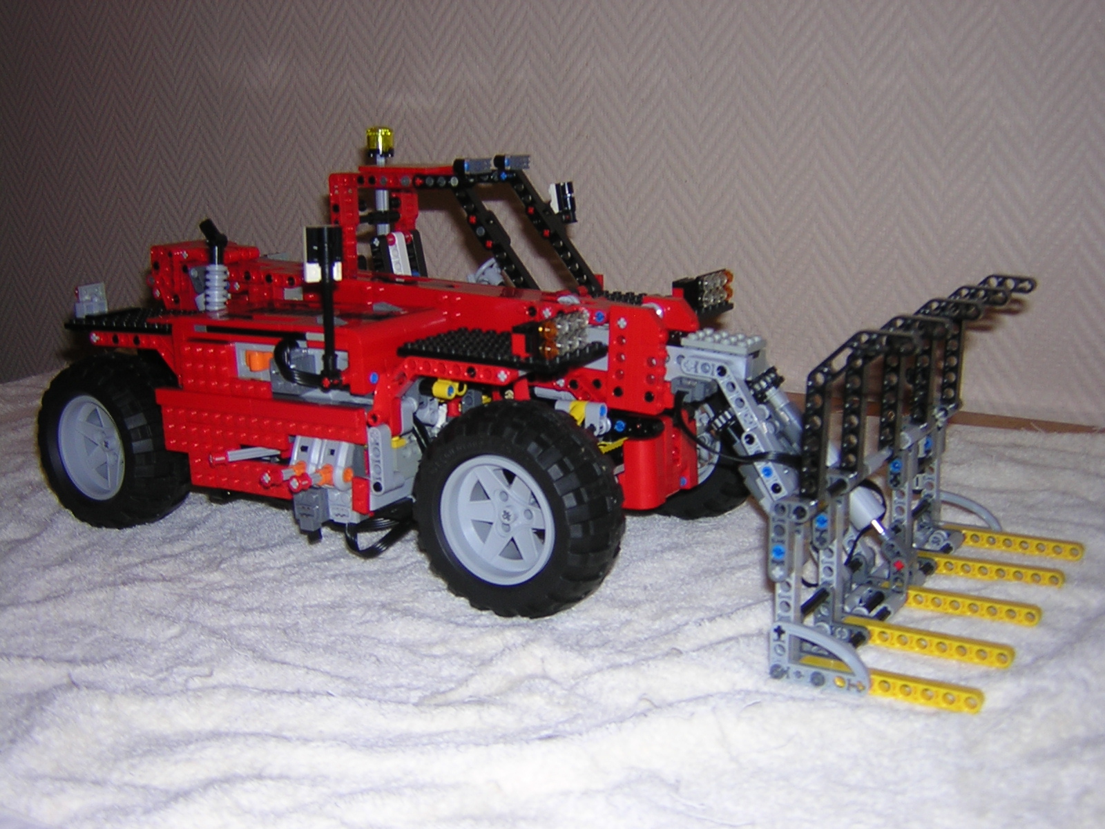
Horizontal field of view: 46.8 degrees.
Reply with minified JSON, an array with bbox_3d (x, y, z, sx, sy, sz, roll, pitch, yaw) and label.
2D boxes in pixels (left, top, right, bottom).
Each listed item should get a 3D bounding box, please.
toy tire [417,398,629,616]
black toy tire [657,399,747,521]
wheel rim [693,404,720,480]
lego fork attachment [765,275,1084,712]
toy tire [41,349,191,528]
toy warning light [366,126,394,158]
[{"bbox_3d":[-0.015,0.042,0.564,0.095,0.095,0.044,5,14,28],"label":"toy tire"},{"bbox_3d":[0.077,0.011,0.704,0.095,0.095,0.044,7,14,32],"label":"black toy tire"},{"bbox_3d":[0.077,0.011,0.704,0.058,0.058,0.036,7,14,32],"label":"wheel rim"},{"bbox_3d":[0.172,0.018,0.551,0.082,0.143,0.214,6,14,32],"label":"lego fork attachment"},{"bbox_3d":[-0.241,0.015,0.708,0.095,0.095,0.044,7,14,34],"label":"toy tire"},{"bbox_3d":[-0.102,-0.162,0.760,0.016,0.018,0.016,-1,12,0],"label":"toy warning light"}]

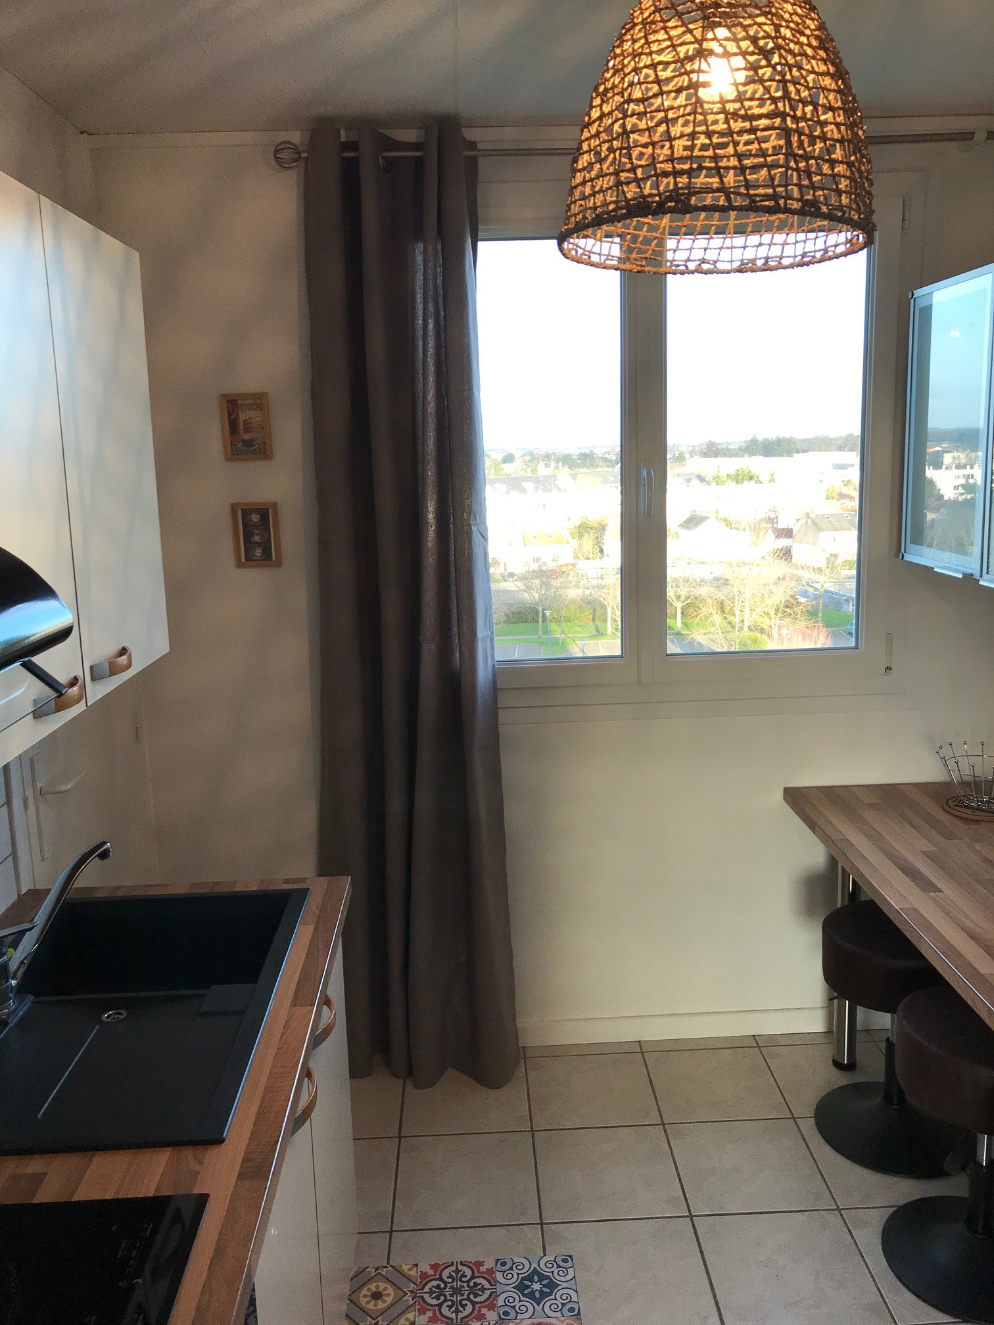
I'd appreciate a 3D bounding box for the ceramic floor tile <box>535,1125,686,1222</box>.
[{"bbox_3d":[0.263,1.218,2.561,0.331,0.010,0.331,-2,11,-1],"label":"ceramic floor tile"}]

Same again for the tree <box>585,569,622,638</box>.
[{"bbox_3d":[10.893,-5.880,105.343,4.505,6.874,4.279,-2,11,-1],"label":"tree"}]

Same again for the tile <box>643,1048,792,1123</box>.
[{"bbox_3d":[0.589,1.144,2.901,0.332,0.010,0.331,-2,11,-1],"label":"tile"}]

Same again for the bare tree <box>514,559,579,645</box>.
[{"bbox_3d":[4.586,-5.962,104.243,5.679,7.916,5.395,-2,11,-1],"label":"bare tree"}]

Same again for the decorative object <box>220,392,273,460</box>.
[{"bbox_3d":[-0.639,-0.603,2.744,0.120,0.168,0.014,-2,11,-1],"label":"decorative object"}]

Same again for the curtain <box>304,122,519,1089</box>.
[{"bbox_3d":[-0.237,-0.060,2.742,0.535,2.440,0.190,-2,11,-1],"label":"curtain"}]

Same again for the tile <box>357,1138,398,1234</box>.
[{"bbox_3d":[-0.408,1.248,2.549,0.332,0.010,0.331,-2,11,-1],"label":"tile"}]

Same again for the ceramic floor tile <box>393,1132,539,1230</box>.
[{"bbox_3d":[-0.072,1.235,2.557,0.332,0.010,0.331,-2,11,-1],"label":"ceramic floor tile"}]

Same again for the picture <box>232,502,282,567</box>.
[{"bbox_3d":[-0.624,-0.333,2.797,0.117,0.166,0.014,-2,11,-1],"label":"picture"}]

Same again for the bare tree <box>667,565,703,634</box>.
[{"bbox_3d":[17.858,-6.185,104.456,4.466,6.509,4.466,-2,11,-1],"label":"bare tree"}]

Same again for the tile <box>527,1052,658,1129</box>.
[{"bbox_3d":[0.253,1.157,2.892,0.332,0.010,0.331,-2,11,-1],"label":"tile"}]

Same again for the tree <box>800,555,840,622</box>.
[{"bbox_3d":[31.634,-6.904,104.685,4.274,6.922,4.274,-2,11,-1],"label":"tree"}]

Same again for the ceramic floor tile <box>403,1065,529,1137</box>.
[{"bbox_3d":[-0.083,1.170,2.884,0.332,0.010,0.331,-2,11,-1],"label":"ceramic floor tile"}]

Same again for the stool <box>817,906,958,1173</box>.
[{"bbox_3d":[0.994,0.907,2.634,0.390,0.525,0.390,-2,11,-1],"label":"stool"}]

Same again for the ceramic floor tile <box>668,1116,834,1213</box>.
[{"bbox_3d":[0.599,1.209,2.574,0.332,0.010,0.331,-2,11,-1],"label":"ceramic floor tile"}]

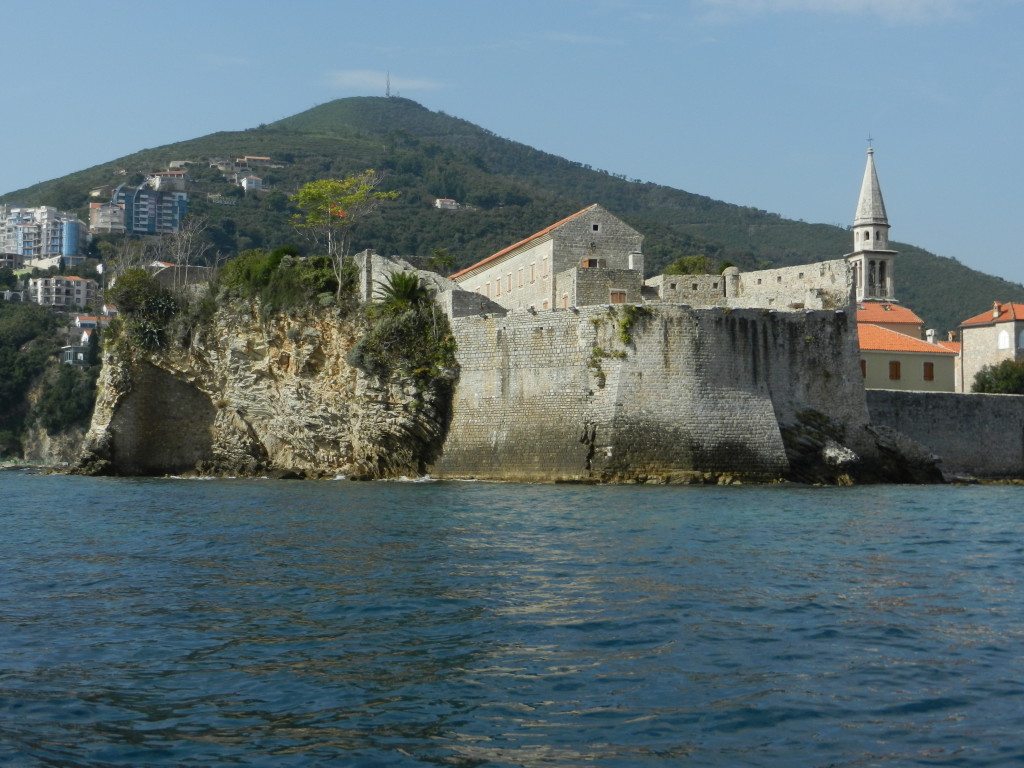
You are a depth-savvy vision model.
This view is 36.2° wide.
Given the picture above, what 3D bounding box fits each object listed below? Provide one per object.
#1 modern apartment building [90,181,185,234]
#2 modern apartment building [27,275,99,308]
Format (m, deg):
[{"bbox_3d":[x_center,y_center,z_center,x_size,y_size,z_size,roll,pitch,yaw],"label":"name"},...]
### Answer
[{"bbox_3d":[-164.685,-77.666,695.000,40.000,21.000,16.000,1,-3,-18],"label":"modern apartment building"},{"bbox_3d":[-150.354,-30.808,525.000,21.000,11.300,13.000,1,-3,-28],"label":"modern apartment building"}]

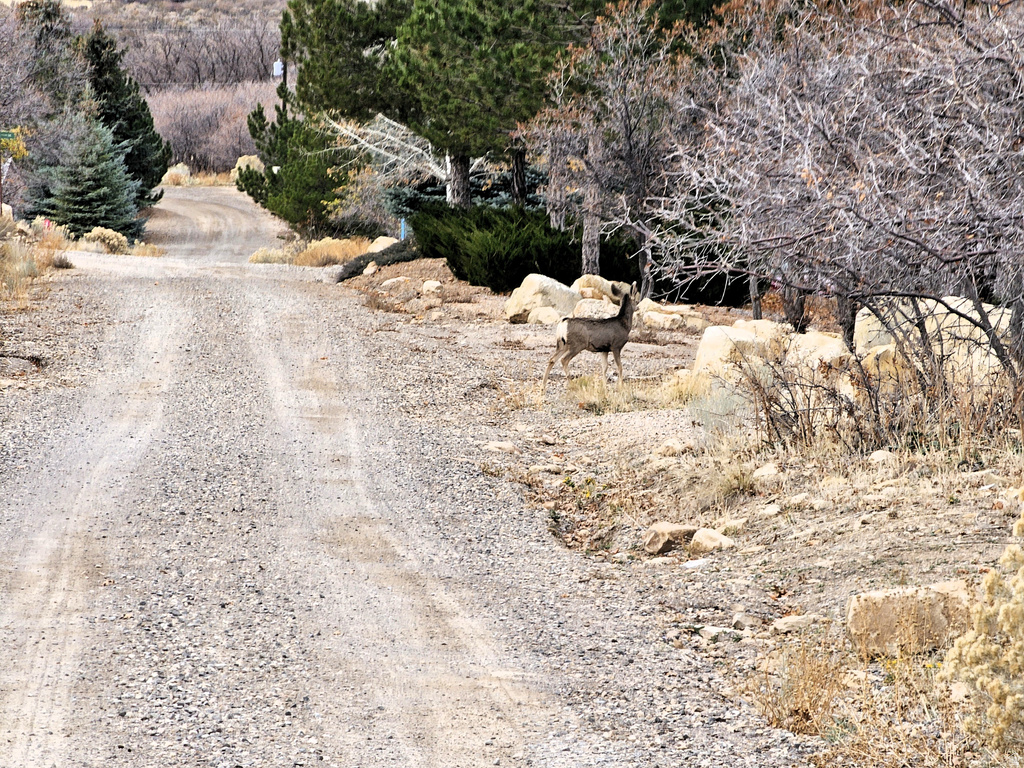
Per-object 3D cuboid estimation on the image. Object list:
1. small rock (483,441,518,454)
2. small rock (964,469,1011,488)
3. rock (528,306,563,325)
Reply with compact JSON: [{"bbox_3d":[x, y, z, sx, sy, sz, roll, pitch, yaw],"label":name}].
[{"bbox_3d":[-0.095,0.523,56.000,0.296,0.110,0.230,0,1,0],"label":"small rock"},{"bbox_3d":[3.005,0.597,43.000,0.291,0.126,0.233,0,1,0],"label":"small rock"},{"bbox_3d":[0.509,-1.072,106.500,0.564,0.282,0.451,0,1,0],"label":"rock"}]

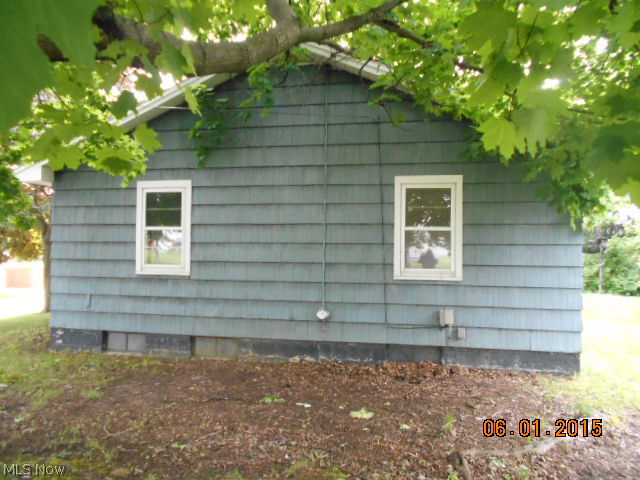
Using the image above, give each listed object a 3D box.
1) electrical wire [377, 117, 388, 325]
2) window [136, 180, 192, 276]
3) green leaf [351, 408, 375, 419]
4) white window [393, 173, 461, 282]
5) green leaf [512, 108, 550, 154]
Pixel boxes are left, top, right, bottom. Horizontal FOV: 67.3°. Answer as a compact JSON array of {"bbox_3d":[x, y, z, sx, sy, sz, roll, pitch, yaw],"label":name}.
[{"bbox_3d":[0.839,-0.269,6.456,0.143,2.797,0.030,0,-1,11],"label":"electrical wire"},{"bbox_3d":[-2.286,-0.175,7.070,0.876,1.373,0.100,0,-1,11],"label":"window"},{"bbox_3d":[0.387,1.581,4.380,0.210,0.045,0.170,1,-1,0],"label":"green leaf"},{"bbox_3d":[1.435,-0.158,6.367,0.886,1.391,0.100,0,-1,11],"label":"white window"},{"bbox_3d":[0.704,-0.361,1.600,0.125,0.150,0.060,0,-1,24],"label":"green leaf"}]

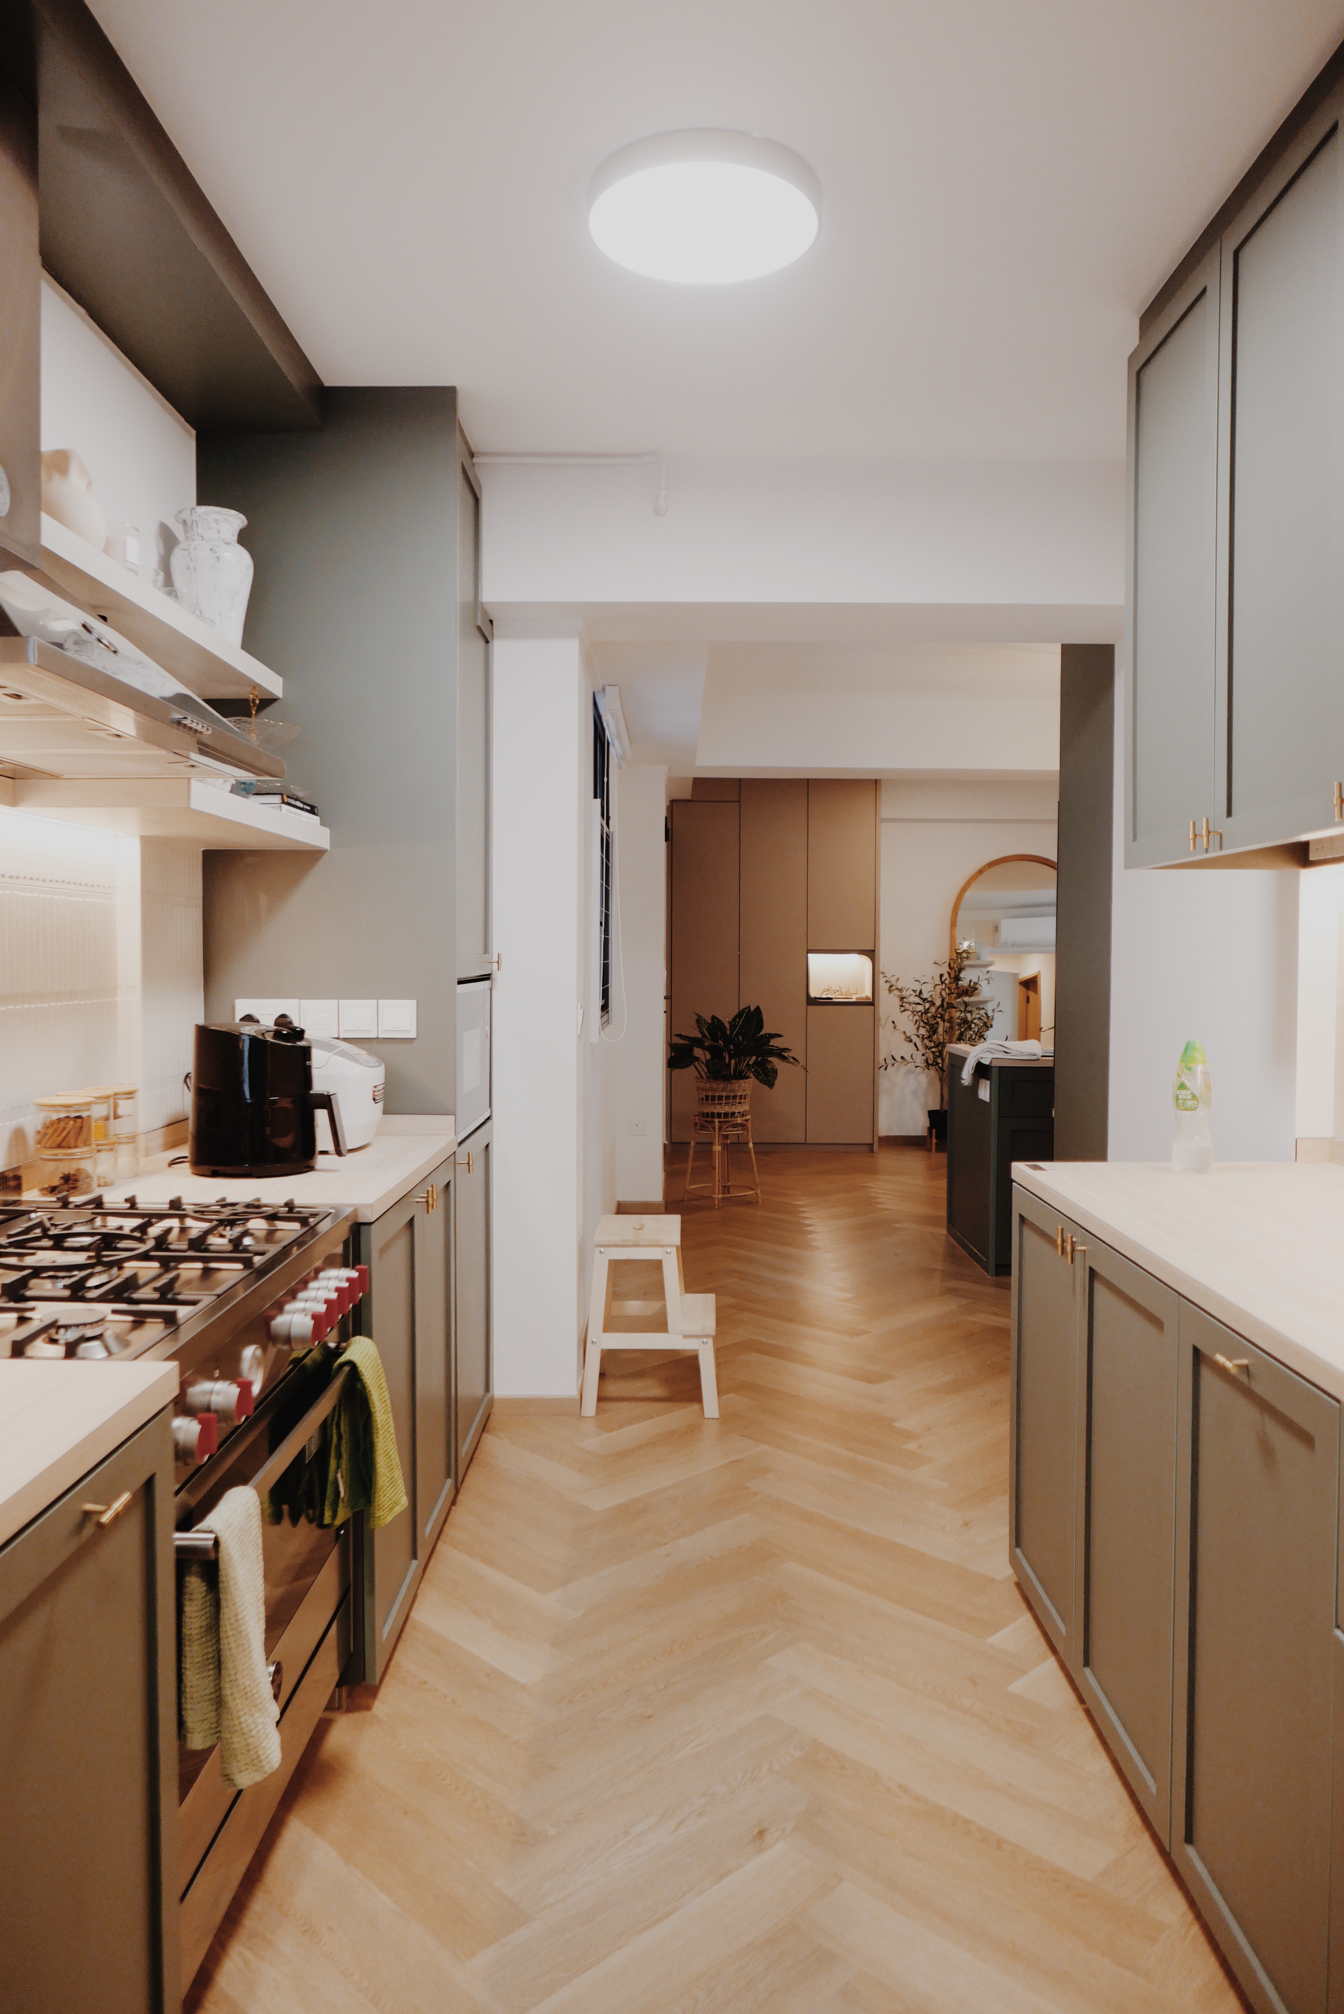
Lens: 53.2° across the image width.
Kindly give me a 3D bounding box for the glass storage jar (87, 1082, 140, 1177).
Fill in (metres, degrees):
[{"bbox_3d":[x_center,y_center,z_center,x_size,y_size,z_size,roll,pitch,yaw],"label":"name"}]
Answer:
[{"bbox_3d":[-1.104,0.244,2.665,0.100,0.174,0.100,0,2,0],"label":"glass storage jar"}]

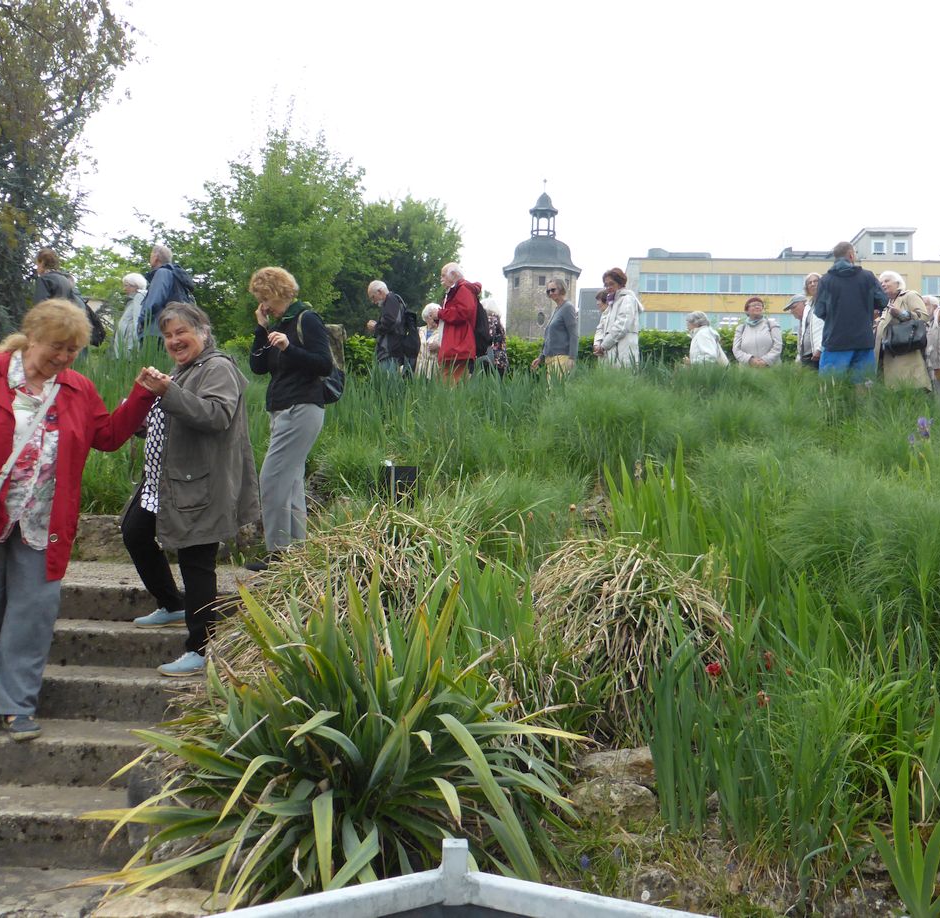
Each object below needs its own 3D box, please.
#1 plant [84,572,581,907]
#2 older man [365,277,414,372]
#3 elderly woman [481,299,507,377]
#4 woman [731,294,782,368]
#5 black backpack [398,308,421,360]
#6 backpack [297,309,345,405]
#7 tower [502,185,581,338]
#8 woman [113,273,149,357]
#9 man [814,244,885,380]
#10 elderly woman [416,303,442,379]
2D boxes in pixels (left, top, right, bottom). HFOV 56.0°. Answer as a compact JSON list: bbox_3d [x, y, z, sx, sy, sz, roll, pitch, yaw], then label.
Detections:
[{"bbox_3d":[-0.380,0.750,2.600,1.320,0.820,1.100,0,-3,0],"label":"plant"},{"bbox_3d":[-0.809,-0.979,8.950,0.520,1.700,0.500,0,-3,-7],"label":"older man"},{"bbox_3d":[0.226,-0.905,9.253,0.470,1.570,0.360,2,-4,-27],"label":"elderly woman"},{"bbox_3d":[3.044,-0.920,9.338,0.530,1.600,0.380,0,-5,14],"label":"woman"},{"bbox_3d":[-0.606,-1.258,9.150,0.220,0.540,0.320,0,-4,6],"label":"black backpack"},{"bbox_3d":[-0.840,-0.568,5.000,0.200,0.470,0.310,2,-4,-32],"label":"backpack"},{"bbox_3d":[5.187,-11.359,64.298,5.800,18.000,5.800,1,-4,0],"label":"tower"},{"bbox_3d":[-3.402,-1.059,8.738,0.380,1.580,0.480,1,-4,3],"label":"woman"},{"bbox_3d":[3.263,-0.981,7.547,0.600,1.780,0.420,-1,-4,21],"label":"man"},{"bbox_3d":[-0.434,-0.851,9.140,0.480,1.540,0.380,1,-4,-6],"label":"elderly woman"}]

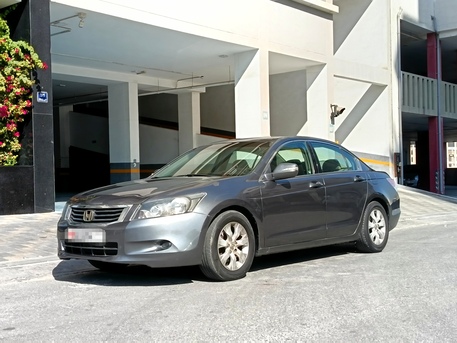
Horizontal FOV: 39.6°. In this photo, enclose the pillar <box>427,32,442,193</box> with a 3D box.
[{"bbox_3d":[9.463,-2.697,29.120,0.450,7.373,0.470,-1,0,40],"label":"pillar"}]

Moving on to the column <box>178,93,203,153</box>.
[{"bbox_3d":[-1.603,-1.192,25.444,0.760,3.917,0.441,-1,0,40],"label":"column"}]

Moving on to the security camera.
[{"bbox_3d":[3.728,-2.052,21.680,0.440,0.420,0.280,-1,0,12],"label":"security camera"}]

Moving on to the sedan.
[{"bbox_3d":[0.327,0.308,7.570,1.870,1.476,4.930,-1,0,41],"label":"sedan"}]

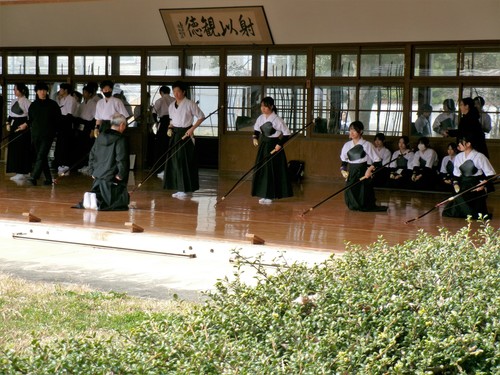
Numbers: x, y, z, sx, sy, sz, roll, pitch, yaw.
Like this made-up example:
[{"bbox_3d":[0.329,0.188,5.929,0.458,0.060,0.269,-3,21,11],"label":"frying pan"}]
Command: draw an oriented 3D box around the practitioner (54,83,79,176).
[{"bbox_3d":[-3.383,-1.087,25.339,0.400,1.661,0.480,-4,6,-44],"label":"practitioner"}]

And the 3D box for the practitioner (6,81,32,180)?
[{"bbox_3d":[-4.083,-0.976,24.399,0.480,1.670,0.440,4,5,40],"label":"practitioner"}]

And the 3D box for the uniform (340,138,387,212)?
[{"bbox_3d":[1.530,-0.162,18.500,0.560,0.970,0.620,4,5,37],"label":"uniform"}]

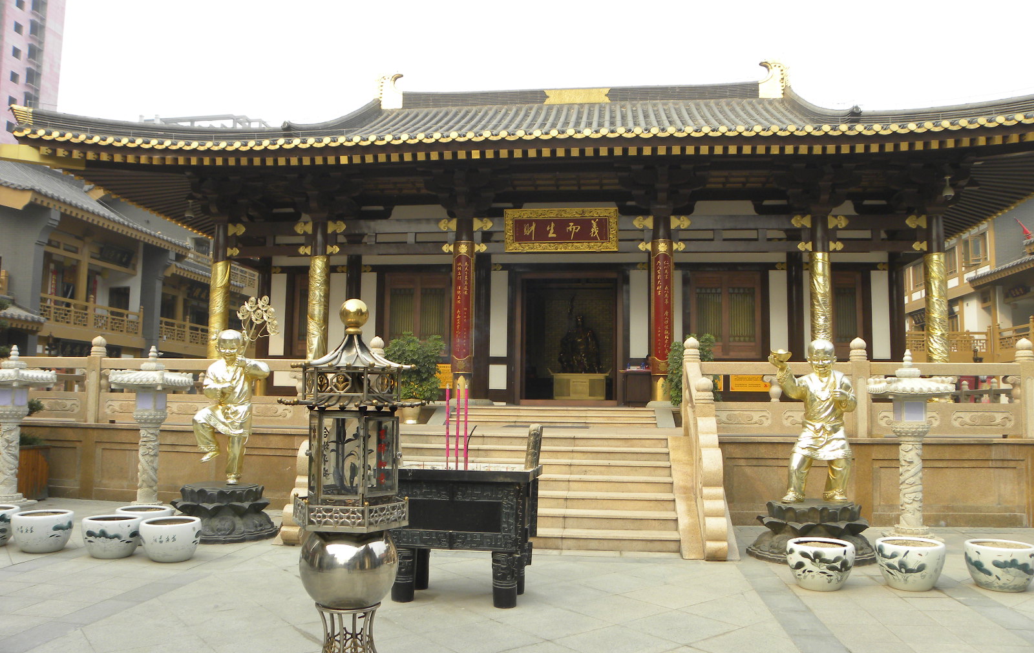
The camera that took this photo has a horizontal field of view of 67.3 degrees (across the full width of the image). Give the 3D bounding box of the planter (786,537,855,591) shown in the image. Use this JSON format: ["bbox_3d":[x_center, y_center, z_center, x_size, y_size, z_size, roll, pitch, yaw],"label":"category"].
[{"bbox_3d":[2.558,1.997,6.539,0.535,0.360,0.535,0,-6,7],"label":"planter"}]

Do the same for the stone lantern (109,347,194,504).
[{"bbox_3d":[-4.746,1.357,10.084,0.680,2.160,0.680,0,-6,7],"label":"stone lantern"}]

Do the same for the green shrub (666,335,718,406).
[{"bbox_3d":[3.022,0.835,13.543,0.945,1.435,0.898,0,-5,5],"label":"green shrub"}]

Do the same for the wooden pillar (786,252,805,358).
[{"bbox_3d":[6.223,-0.017,17.359,0.388,3.570,0.388,0,-5,5],"label":"wooden pillar"}]

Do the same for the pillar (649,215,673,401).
[{"bbox_3d":[2.897,-0.350,15.516,0.439,3.743,0.439,0,-5,5],"label":"pillar"}]

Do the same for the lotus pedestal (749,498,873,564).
[{"bbox_3d":[3.075,2.132,8.174,1.265,0.508,1.265,0,-5,5],"label":"lotus pedestal"}]

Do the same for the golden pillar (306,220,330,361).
[{"bbox_3d":[-4.104,-0.353,16.117,0.408,3.713,0.408,0,-5,5],"label":"golden pillar"}]

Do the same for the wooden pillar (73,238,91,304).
[{"bbox_3d":[-15.682,-1.648,28.050,0.408,3.005,0.408,0,-5,5],"label":"wooden pillar"}]

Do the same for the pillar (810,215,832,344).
[{"bbox_3d":[6.144,-0.313,15.665,0.440,3.980,0.440,0,-6,7],"label":"pillar"}]

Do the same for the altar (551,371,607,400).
[{"bbox_3d":[1.872,1.889,23.377,1.735,1.005,0.800,0,-6,7],"label":"altar"}]

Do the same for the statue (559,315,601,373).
[{"bbox_3d":[1.952,0.544,23.906,1.293,1.820,1.050,0,-6,7],"label":"statue"}]

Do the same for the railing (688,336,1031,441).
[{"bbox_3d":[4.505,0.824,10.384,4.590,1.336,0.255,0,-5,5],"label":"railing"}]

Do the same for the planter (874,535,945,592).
[{"bbox_3d":[3.411,2.065,6.745,0.564,0.388,0.564,0,-5,5],"label":"planter"}]

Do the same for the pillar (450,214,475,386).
[{"bbox_3d":[-1.159,-0.346,16.587,0.460,4.060,0.460,0,-6,7],"label":"pillar"}]

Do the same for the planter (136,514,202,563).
[{"bbox_3d":[-3.260,2.005,7.320,0.540,0.365,0.540,0,-6,7],"label":"planter"}]

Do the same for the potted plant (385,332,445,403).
[{"bbox_3d":[-1.970,1.015,15.035,1.170,1.770,1.100,0,-6,7],"label":"potted plant"}]

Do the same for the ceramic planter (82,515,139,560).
[{"bbox_3d":[-3.971,2.058,7.603,0.528,0.361,0.528,0,-5,5],"label":"ceramic planter"}]

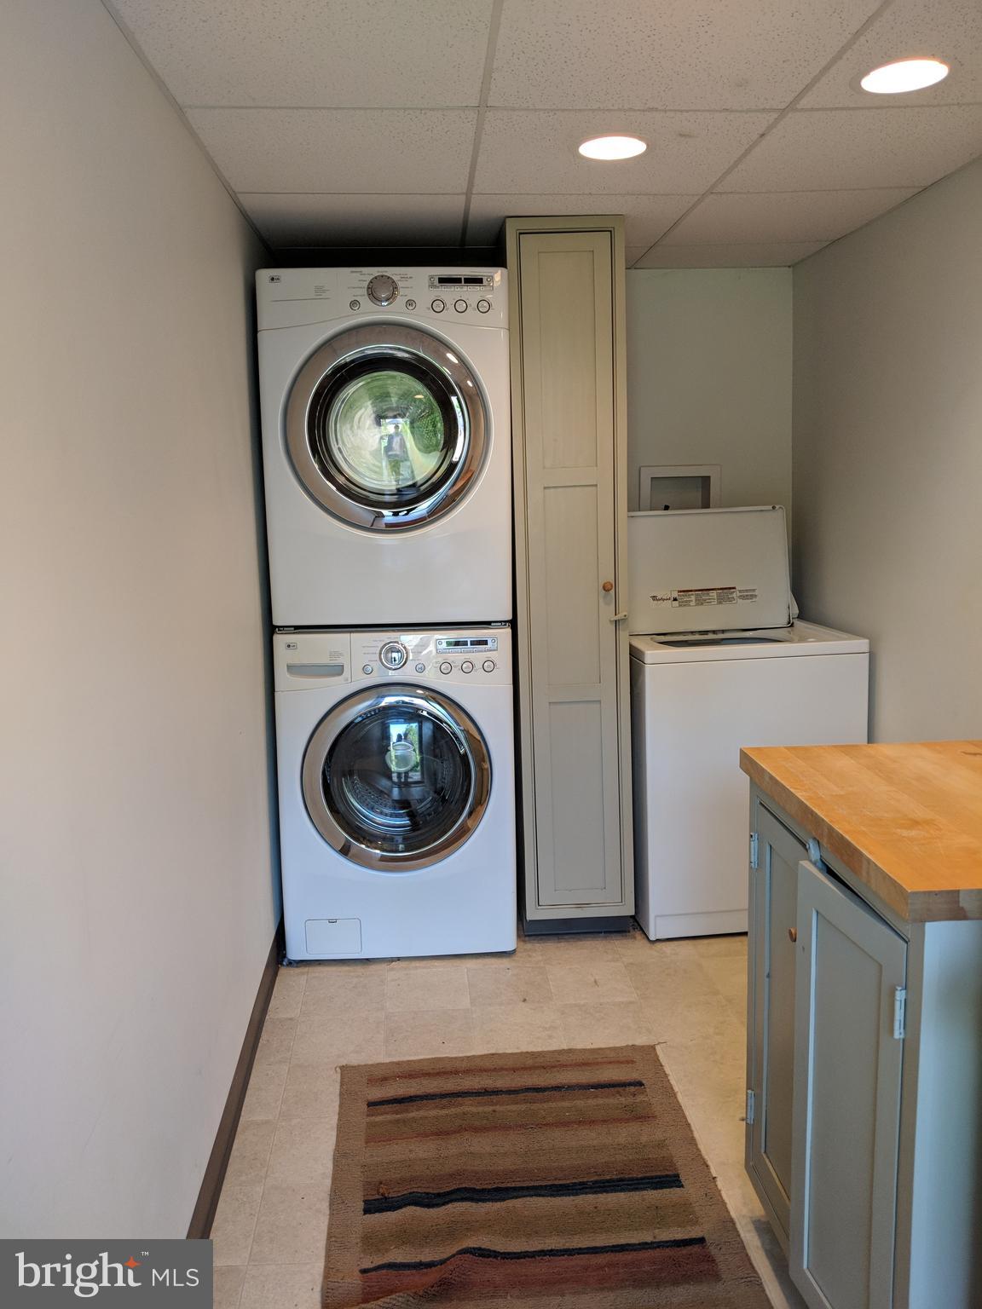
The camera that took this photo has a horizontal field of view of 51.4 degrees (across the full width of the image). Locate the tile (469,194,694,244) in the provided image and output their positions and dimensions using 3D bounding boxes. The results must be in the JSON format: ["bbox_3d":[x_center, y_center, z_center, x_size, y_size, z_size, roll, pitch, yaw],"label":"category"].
[{"bbox_3d":[0.233,-1.249,2.930,0.605,0.018,0.600,-2,10,-3],"label":"tile"}]

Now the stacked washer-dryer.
[{"bbox_3d":[-0.289,-0.107,3.257,0.686,1.985,0.760,-1,9,-1],"label":"stacked washer-dryer"}]

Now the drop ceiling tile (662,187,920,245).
[{"bbox_3d":[0.824,-1.271,2.966,0.560,0.018,0.600,-1,9,-2],"label":"drop ceiling tile"}]

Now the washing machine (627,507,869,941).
[{"bbox_3d":[0.778,0.181,3.441,0.680,1.320,0.670,-2,10,-6],"label":"washing machine"}]

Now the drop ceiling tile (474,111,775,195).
[{"bbox_3d":[0.271,-1.151,2.337,0.605,0.018,0.600,-2,10,-3],"label":"drop ceiling tile"}]

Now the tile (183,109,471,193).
[{"bbox_3d":[-0.328,-1.135,2.301,0.590,0.018,0.600,-2,10,-3],"label":"tile"}]

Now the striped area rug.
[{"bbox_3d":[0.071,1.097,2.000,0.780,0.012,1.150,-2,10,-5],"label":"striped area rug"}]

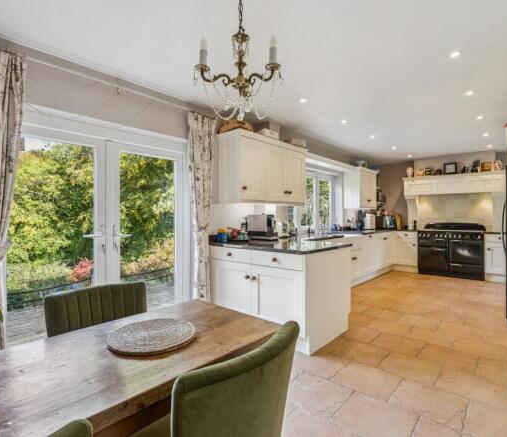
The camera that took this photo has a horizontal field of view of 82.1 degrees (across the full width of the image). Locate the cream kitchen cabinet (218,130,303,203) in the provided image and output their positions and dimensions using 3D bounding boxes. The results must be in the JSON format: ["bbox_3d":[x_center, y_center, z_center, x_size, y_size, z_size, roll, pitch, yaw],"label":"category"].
[{"bbox_3d":[0.153,-0.600,3.921,0.390,0.840,1.310,0,0,42],"label":"cream kitchen cabinet"}]

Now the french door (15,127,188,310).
[{"bbox_3d":[-1.324,0.189,2.620,0.090,2.080,1.810,0,0,42],"label":"french door"}]

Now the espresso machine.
[{"bbox_3d":[0.140,0.129,3.832,0.410,0.343,0.210,0,0,37],"label":"espresso machine"}]

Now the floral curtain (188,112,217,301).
[{"bbox_3d":[-0.568,0.022,3.291,0.140,2.340,0.360,0,0,42],"label":"floral curtain"}]

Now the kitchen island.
[{"bbox_3d":[0.278,0.768,3.332,1.325,0.900,0.940,0,0,42],"label":"kitchen island"}]

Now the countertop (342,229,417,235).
[{"bbox_3d":[2.631,0.294,6.107,1.160,0.035,2.600,0,0,42],"label":"countertop"}]

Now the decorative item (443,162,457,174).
[{"bbox_3d":[4.073,-1.024,6.009,0.225,0.240,0.060,0,0,42],"label":"decorative item"}]

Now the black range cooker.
[{"bbox_3d":[4.133,0.645,6.079,1.095,1.080,0.600,0,0,42],"label":"black range cooker"}]

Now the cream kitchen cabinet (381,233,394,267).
[{"bbox_3d":[2.629,0.697,6.435,0.620,0.805,0.780,0,0,42],"label":"cream kitchen cabinet"}]

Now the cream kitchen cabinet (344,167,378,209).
[{"bbox_3d":[2.373,-0.637,6.424,0.350,0.865,1.000,0,0,42],"label":"cream kitchen cabinet"}]

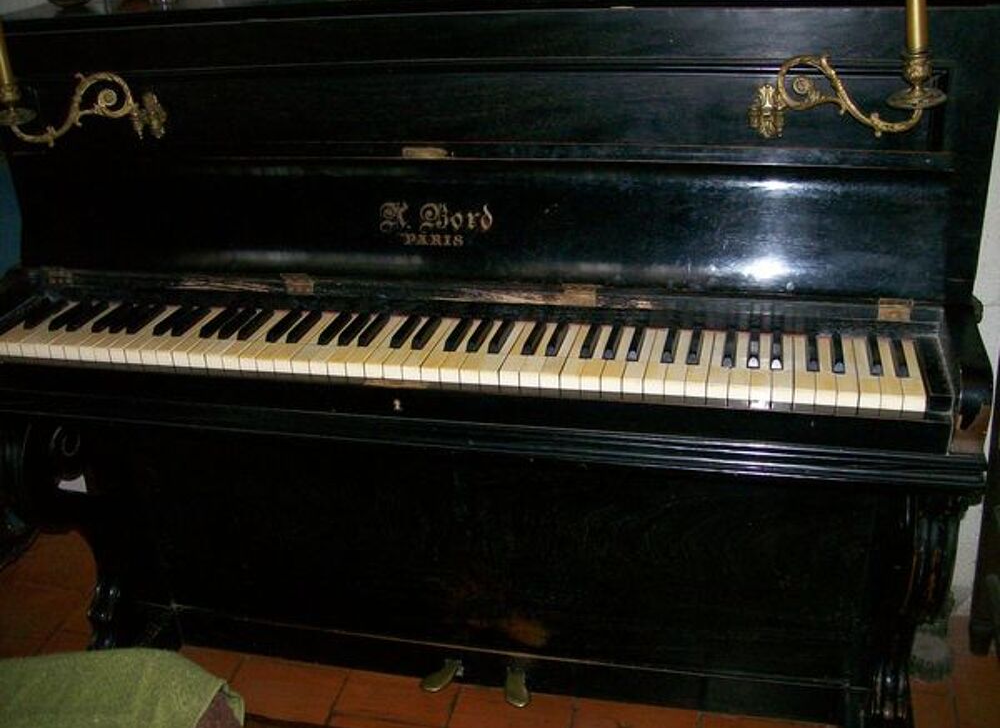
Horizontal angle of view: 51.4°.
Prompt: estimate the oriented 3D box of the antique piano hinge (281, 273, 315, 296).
[{"bbox_3d":[-0.267,-0.105,1.372,0.039,0.029,0.012,3,25,13],"label":"antique piano hinge"}]

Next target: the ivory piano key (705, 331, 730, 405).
[{"bbox_3d":[0.254,0.000,1.198,0.023,0.020,0.140,3,27,13],"label":"ivory piano key"}]

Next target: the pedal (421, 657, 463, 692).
[{"bbox_3d":[-0.094,0.501,1.673,0.038,0.021,0.083,9,26,25],"label":"pedal"}]

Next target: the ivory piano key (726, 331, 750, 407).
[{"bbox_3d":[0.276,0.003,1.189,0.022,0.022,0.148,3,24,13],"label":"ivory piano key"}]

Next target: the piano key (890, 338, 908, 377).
[{"bbox_3d":[0.450,-0.011,1.172,0.012,0.012,0.097,3,25,13],"label":"piano key"}]

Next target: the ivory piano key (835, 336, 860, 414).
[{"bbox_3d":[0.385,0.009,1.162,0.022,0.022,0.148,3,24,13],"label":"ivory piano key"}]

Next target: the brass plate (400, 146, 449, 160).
[{"bbox_3d":[-0.094,-0.266,1.314,0.060,0.017,0.004,3,25,13],"label":"brass plate"}]

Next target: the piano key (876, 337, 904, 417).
[{"bbox_3d":[0.430,0.010,1.158,0.023,0.020,0.140,3,27,13],"label":"piano key"}]

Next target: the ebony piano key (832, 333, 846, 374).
[{"bbox_3d":[0.386,-0.014,1.187,0.012,0.012,0.097,3,25,13],"label":"ebony piano key"}]

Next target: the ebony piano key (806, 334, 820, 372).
[{"bbox_3d":[0.357,-0.018,1.186,0.011,0.011,0.097,3,27,13],"label":"ebony piano key"}]

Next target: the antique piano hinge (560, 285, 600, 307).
[{"bbox_3d":[0.100,-0.085,1.303,0.041,0.015,0.044,3,24,13],"label":"antique piano hinge"}]

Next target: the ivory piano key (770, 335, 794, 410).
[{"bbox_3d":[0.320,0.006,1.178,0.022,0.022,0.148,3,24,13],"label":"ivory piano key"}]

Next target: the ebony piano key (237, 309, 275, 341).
[{"bbox_3d":[-0.312,-0.054,1.345,0.011,0.012,0.099,3,24,13],"label":"ebony piano key"}]

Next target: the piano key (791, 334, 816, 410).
[{"bbox_3d":[0.345,0.006,1.183,0.023,0.020,0.147,3,25,13],"label":"piano key"}]

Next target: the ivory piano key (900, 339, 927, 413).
[{"bbox_3d":[0.451,0.011,1.153,0.023,0.020,0.140,3,27,13],"label":"ivory piano key"}]

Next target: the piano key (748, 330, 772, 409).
[{"bbox_3d":[0.301,0.003,1.194,0.023,0.020,0.147,3,25,13],"label":"piano key"}]

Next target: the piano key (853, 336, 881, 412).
[{"bbox_3d":[0.408,0.009,1.162,0.023,0.020,0.140,3,27,13],"label":"piano key"}]

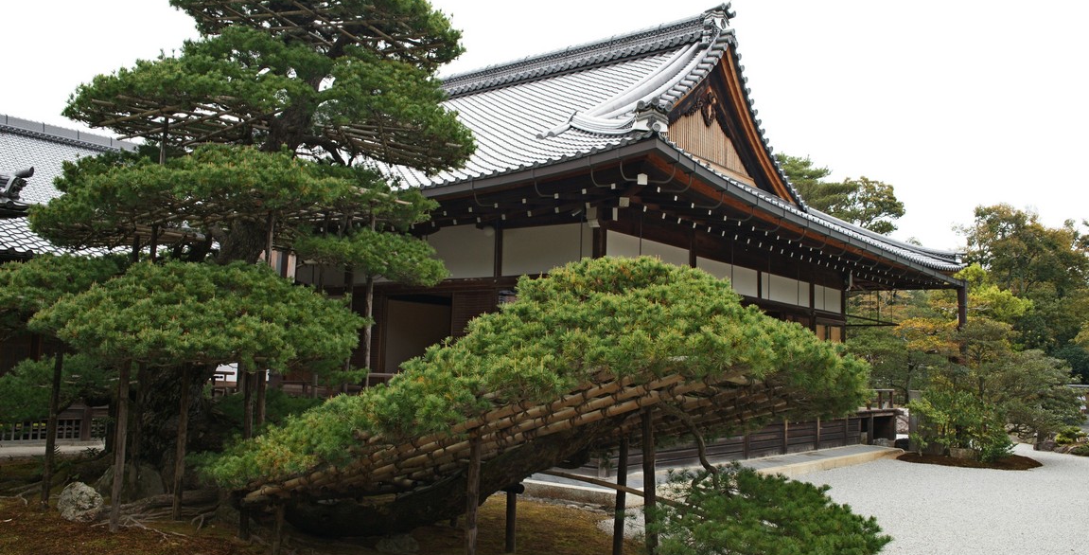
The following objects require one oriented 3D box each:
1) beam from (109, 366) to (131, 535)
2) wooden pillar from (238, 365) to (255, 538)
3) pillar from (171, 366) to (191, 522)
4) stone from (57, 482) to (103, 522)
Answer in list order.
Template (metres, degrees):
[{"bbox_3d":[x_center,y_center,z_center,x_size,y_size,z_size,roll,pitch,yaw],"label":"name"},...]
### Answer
[{"bbox_3d":[-4.014,1.580,8.613,0.084,1.600,0.084,4,-7,-24],"label":"beam"},{"bbox_3d":[-2.703,1.579,8.259,0.078,1.576,0.078,-1,-6,0],"label":"wooden pillar"},{"bbox_3d":[-3.649,1.631,9.150,0.089,1.593,0.089,0,-6,0],"label":"pillar"},{"bbox_3d":[-4.615,2.232,9.017,0.451,0.383,0.360,2,-6,0],"label":"stone"}]

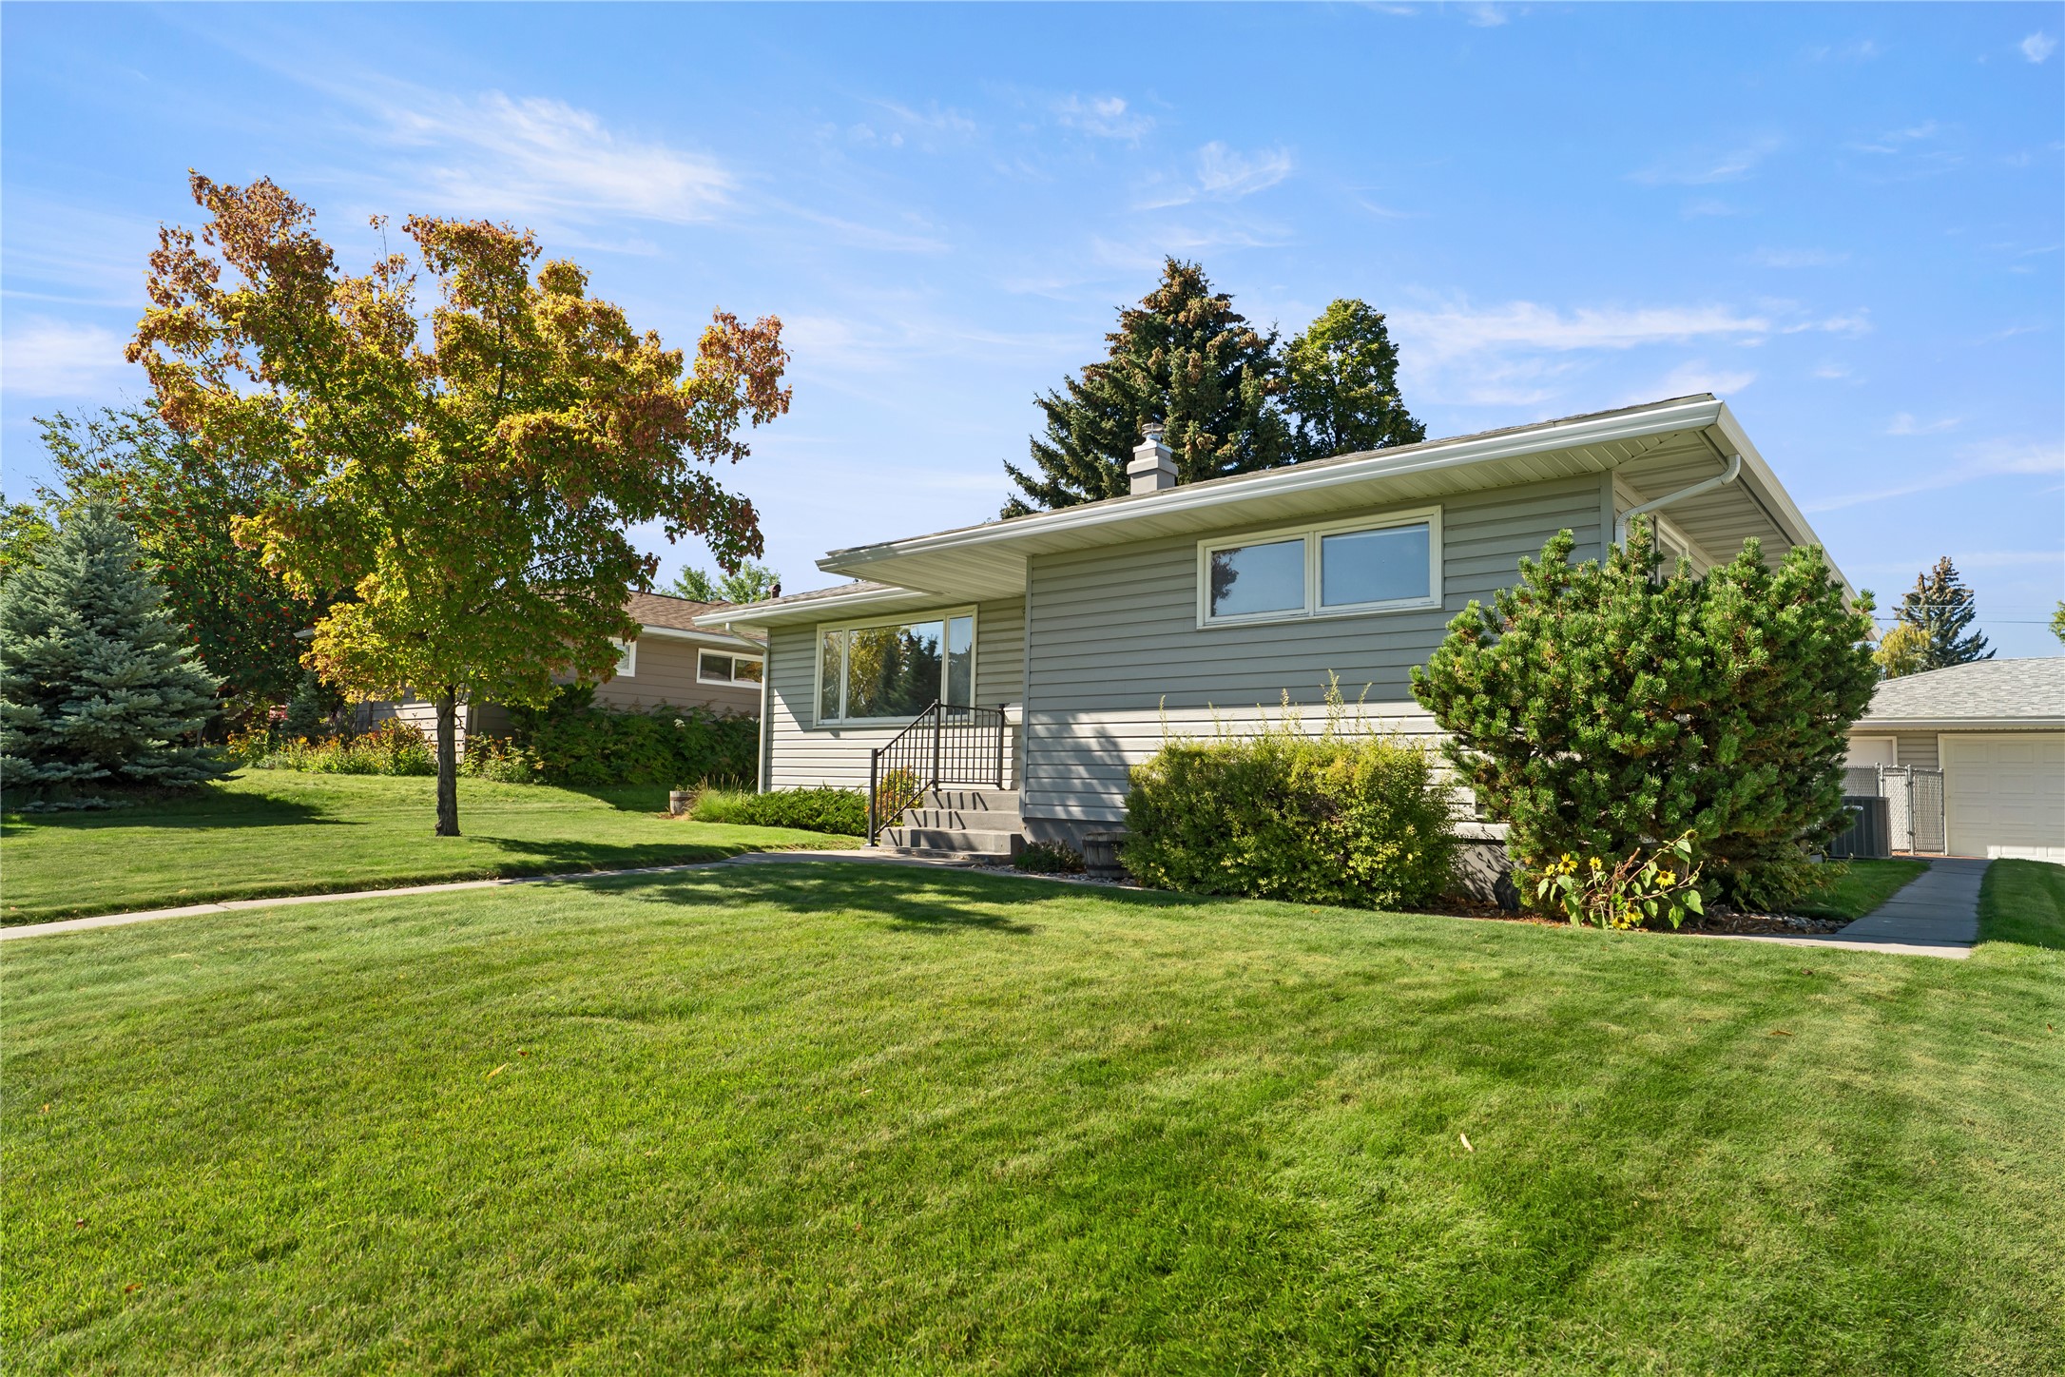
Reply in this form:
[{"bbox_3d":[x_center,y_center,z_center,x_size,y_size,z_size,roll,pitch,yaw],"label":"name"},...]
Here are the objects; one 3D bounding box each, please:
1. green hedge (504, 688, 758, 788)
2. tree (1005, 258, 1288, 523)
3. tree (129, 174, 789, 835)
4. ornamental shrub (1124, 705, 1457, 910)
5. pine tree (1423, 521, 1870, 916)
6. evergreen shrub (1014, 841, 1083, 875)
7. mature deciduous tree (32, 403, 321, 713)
[{"bbox_3d":[-6.213,0.940,18.483,1.400,1.420,4.800,-3,-6,40],"label":"green hedge"},{"bbox_3d":[3.505,-3.885,27.262,8.000,14.300,8.000,1,-5,7],"label":"tree"},{"bbox_3d":[-6.400,-2.000,12.800,6.800,7.400,6.700,4,-5,-27],"label":"tree"},{"bbox_3d":[1.854,0.928,8.204,2.350,1.250,1.150,-3,-6,40],"label":"ornamental shrub"},{"bbox_3d":[3.765,0.211,6.859,2.450,2.450,2.100,-3,-6,40],"label":"pine tree"},{"bbox_3d":[0.186,1.425,9.613,0.600,0.340,0.500,-3,-6,40],"label":"evergreen shrub"},{"bbox_3d":[-17.700,-2.300,22.800,5.300,7.200,5.200,5,-6,-38],"label":"mature deciduous tree"}]

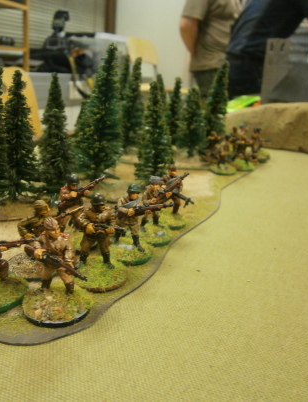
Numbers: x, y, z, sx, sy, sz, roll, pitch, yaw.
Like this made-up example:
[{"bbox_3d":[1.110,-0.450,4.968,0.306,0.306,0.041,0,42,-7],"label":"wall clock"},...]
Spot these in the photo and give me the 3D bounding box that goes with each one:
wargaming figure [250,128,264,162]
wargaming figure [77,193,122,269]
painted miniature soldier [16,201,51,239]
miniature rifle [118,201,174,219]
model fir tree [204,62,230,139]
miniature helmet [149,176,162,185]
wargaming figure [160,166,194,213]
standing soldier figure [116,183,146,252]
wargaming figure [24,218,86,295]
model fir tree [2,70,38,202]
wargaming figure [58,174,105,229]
[{"bbox_3d":[0.102,-0.055,0.390,0.015,0.031,0.012,10,20,15],"label":"wargaming figure"},{"bbox_3d":[-0.025,0.013,0.178,0.018,0.034,0.015,-4,20,-24],"label":"wargaming figure"},{"bbox_3d":[-0.051,0.013,0.178,0.019,0.031,0.016,8,19,11],"label":"painted miniature soldier"},{"bbox_3d":[-0.004,0.004,0.200,0.029,0.005,0.003,-4,20,-25],"label":"miniature rifle"},{"bbox_3d":[0.066,-0.098,0.419,0.027,0.088,0.027,4,19,0],"label":"model fir tree"},{"bbox_3d":[0.001,-0.011,0.209,0.006,0.004,0.007,-3,21,-19],"label":"miniature helmet"},{"bbox_3d":[0.014,-0.005,0.234,0.013,0.029,0.018,-13,25,-39],"label":"wargaming figure"},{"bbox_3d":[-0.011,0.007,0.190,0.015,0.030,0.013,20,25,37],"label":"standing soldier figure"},{"bbox_3d":[-0.036,0.021,0.149,0.015,0.029,0.018,-13,26,-40],"label":"wargaming figure"},{"bbox_3d":[-0.083,-0.039,0.250,0.027,0.081,0.027,4,18,0],"label":"model fir tree"},{"bbox_3d":[-0.039,0.003,0.208,0.020,0.032,0.015,14,21,26],"label":"wargaming figure"}]

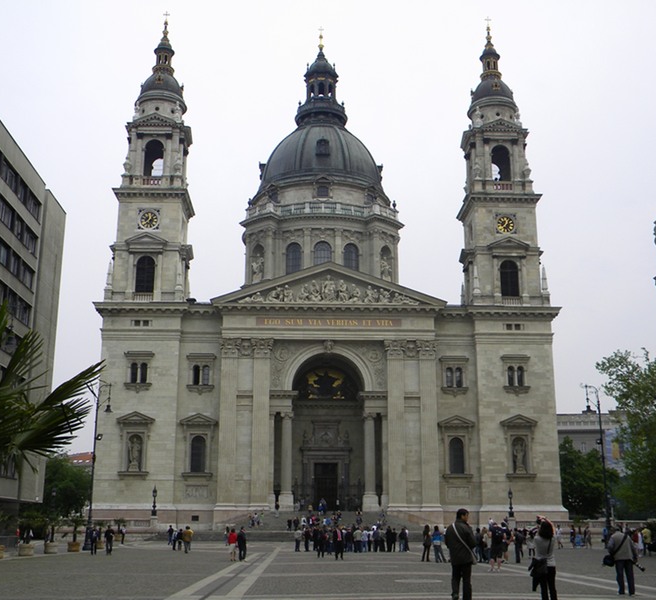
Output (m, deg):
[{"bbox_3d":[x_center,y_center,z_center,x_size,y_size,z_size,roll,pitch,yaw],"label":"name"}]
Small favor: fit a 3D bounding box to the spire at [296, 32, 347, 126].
[{"bbox_3d":[-1.126,-43.271,162.099,9.902,21.233,9.902,1,-16,-2],"label":"spire"}]

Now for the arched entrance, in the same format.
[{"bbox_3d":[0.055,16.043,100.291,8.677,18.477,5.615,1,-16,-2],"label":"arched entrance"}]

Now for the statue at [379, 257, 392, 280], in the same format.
[{"bbox_3d":[9.824,-5.251,140.929,1.800,4.800,1.500,14,-20,-41],"label":"statue"}]

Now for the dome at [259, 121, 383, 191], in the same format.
[{"bbox_3d":[-1.171,-25.770,157.210,23.887,15.312,23.887,1,-16,-2],"label":"dome"}]

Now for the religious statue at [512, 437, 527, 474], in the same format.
[{"bbox_3d":[22.470,18.330,97.835,1.531,4.185,1.123,1,-16,-2],"label":"religious statue"}]

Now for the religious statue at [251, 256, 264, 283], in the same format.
[{"bbox_3d":[-11.798,-5.225,140.225,1.800,4.900,1.500,-12,-19,38],"label":"religious statue"}]

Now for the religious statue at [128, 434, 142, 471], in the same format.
[{"bbox_3d":[-22.221,17.896,96.504,1.531,4.185,1.123,1,-16,-2],"label":"religious statue"}]

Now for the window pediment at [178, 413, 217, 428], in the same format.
[{"bbox_3d":[-15.518,14.451,100.033,4.600,1.650,0.900,1,-15,-2],"label":"window pediment"}]

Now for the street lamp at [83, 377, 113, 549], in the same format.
[{"bbox_3d":[-15.073,10.703,54.649,1.240,11.020,0.750,1,-15,-2],"label":"street lamp"}]

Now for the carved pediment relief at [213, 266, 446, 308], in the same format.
[{"bbox_3d":[0.246,-1.660,102.371,28.500,5.900,2.000,1,-15,-2],"label":"carved pediment relief"}]

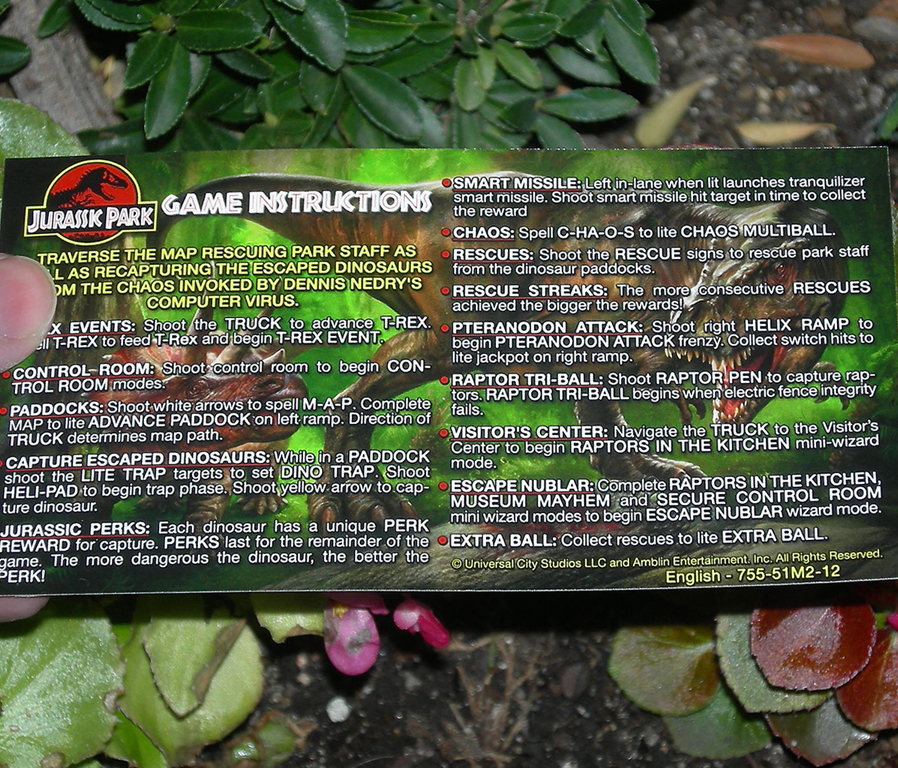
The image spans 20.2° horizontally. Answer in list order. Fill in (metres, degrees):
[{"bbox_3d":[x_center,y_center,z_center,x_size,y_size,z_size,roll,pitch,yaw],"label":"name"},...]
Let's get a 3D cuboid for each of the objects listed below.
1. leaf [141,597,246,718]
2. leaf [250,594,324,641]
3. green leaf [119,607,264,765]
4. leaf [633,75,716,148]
[{"bbox_3d":[-0.046,0.047,0.455,0.021,0.007,0.028,13,73,1],"label":"leaf"},{"bbox_3d":[-0.028,0.038,0.440,0.017,0.006,0.016,-1,69,0],"label":"leaf"},{"bbox_3d":[-0.047,0.054,0.466,0.028,0.008,0.035,3,72,-5],"label":"green leaf"},{"bbox_3d":[0.049,-0.060,0.550,0.009,0.005,0.025,36,65,20],"label":"leaf"}]

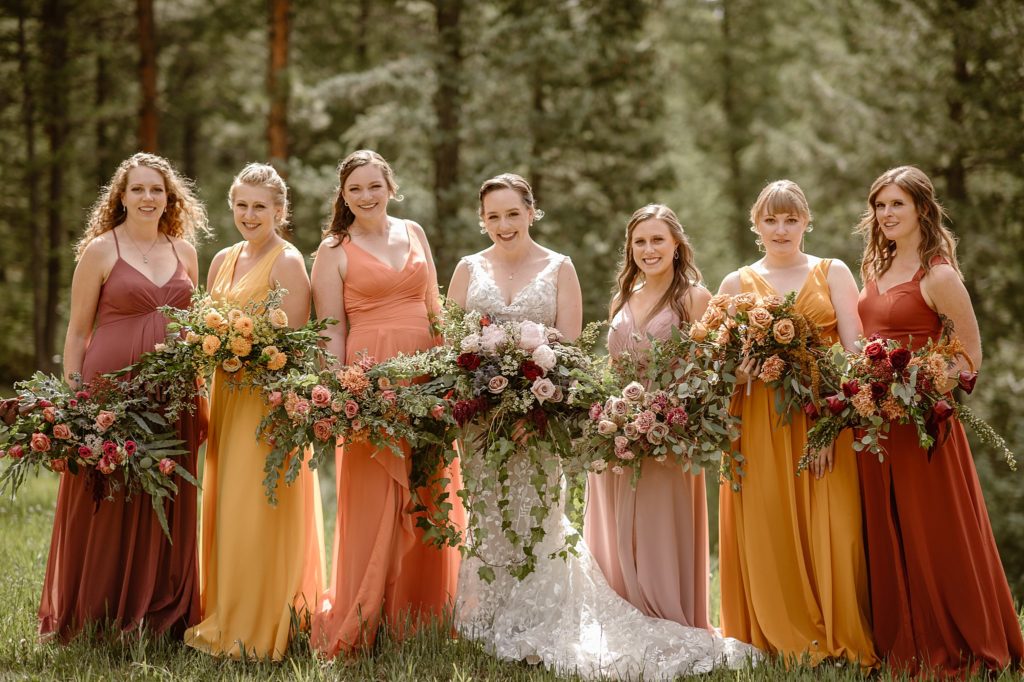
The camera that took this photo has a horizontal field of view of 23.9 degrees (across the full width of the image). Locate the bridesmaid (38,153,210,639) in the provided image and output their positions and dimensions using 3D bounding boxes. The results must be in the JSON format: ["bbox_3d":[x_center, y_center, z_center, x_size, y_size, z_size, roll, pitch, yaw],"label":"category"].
[{"bbox_3d":[-1.334,0.180,8.300,0.530,1.660,0.450,-1,2,-25],"label":"bridesmaid"}]

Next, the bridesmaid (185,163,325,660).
[{"bbox_3d":[-0.867,0.228,8.170,0.460,1.660,0.450,0,2,18],"label":"bridesmaid"}]

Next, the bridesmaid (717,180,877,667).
[{"bbox_3d":[0.956,0.263,8.140,0.529,1.587,0.520,0,2,8],"label":"bridesmaid"}]

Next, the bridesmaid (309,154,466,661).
[{"bbox_3d":[-0.426,0.202,8.200,0.490,1.700,0.450,-1,2,-25],"label":"bridesmaid"}]

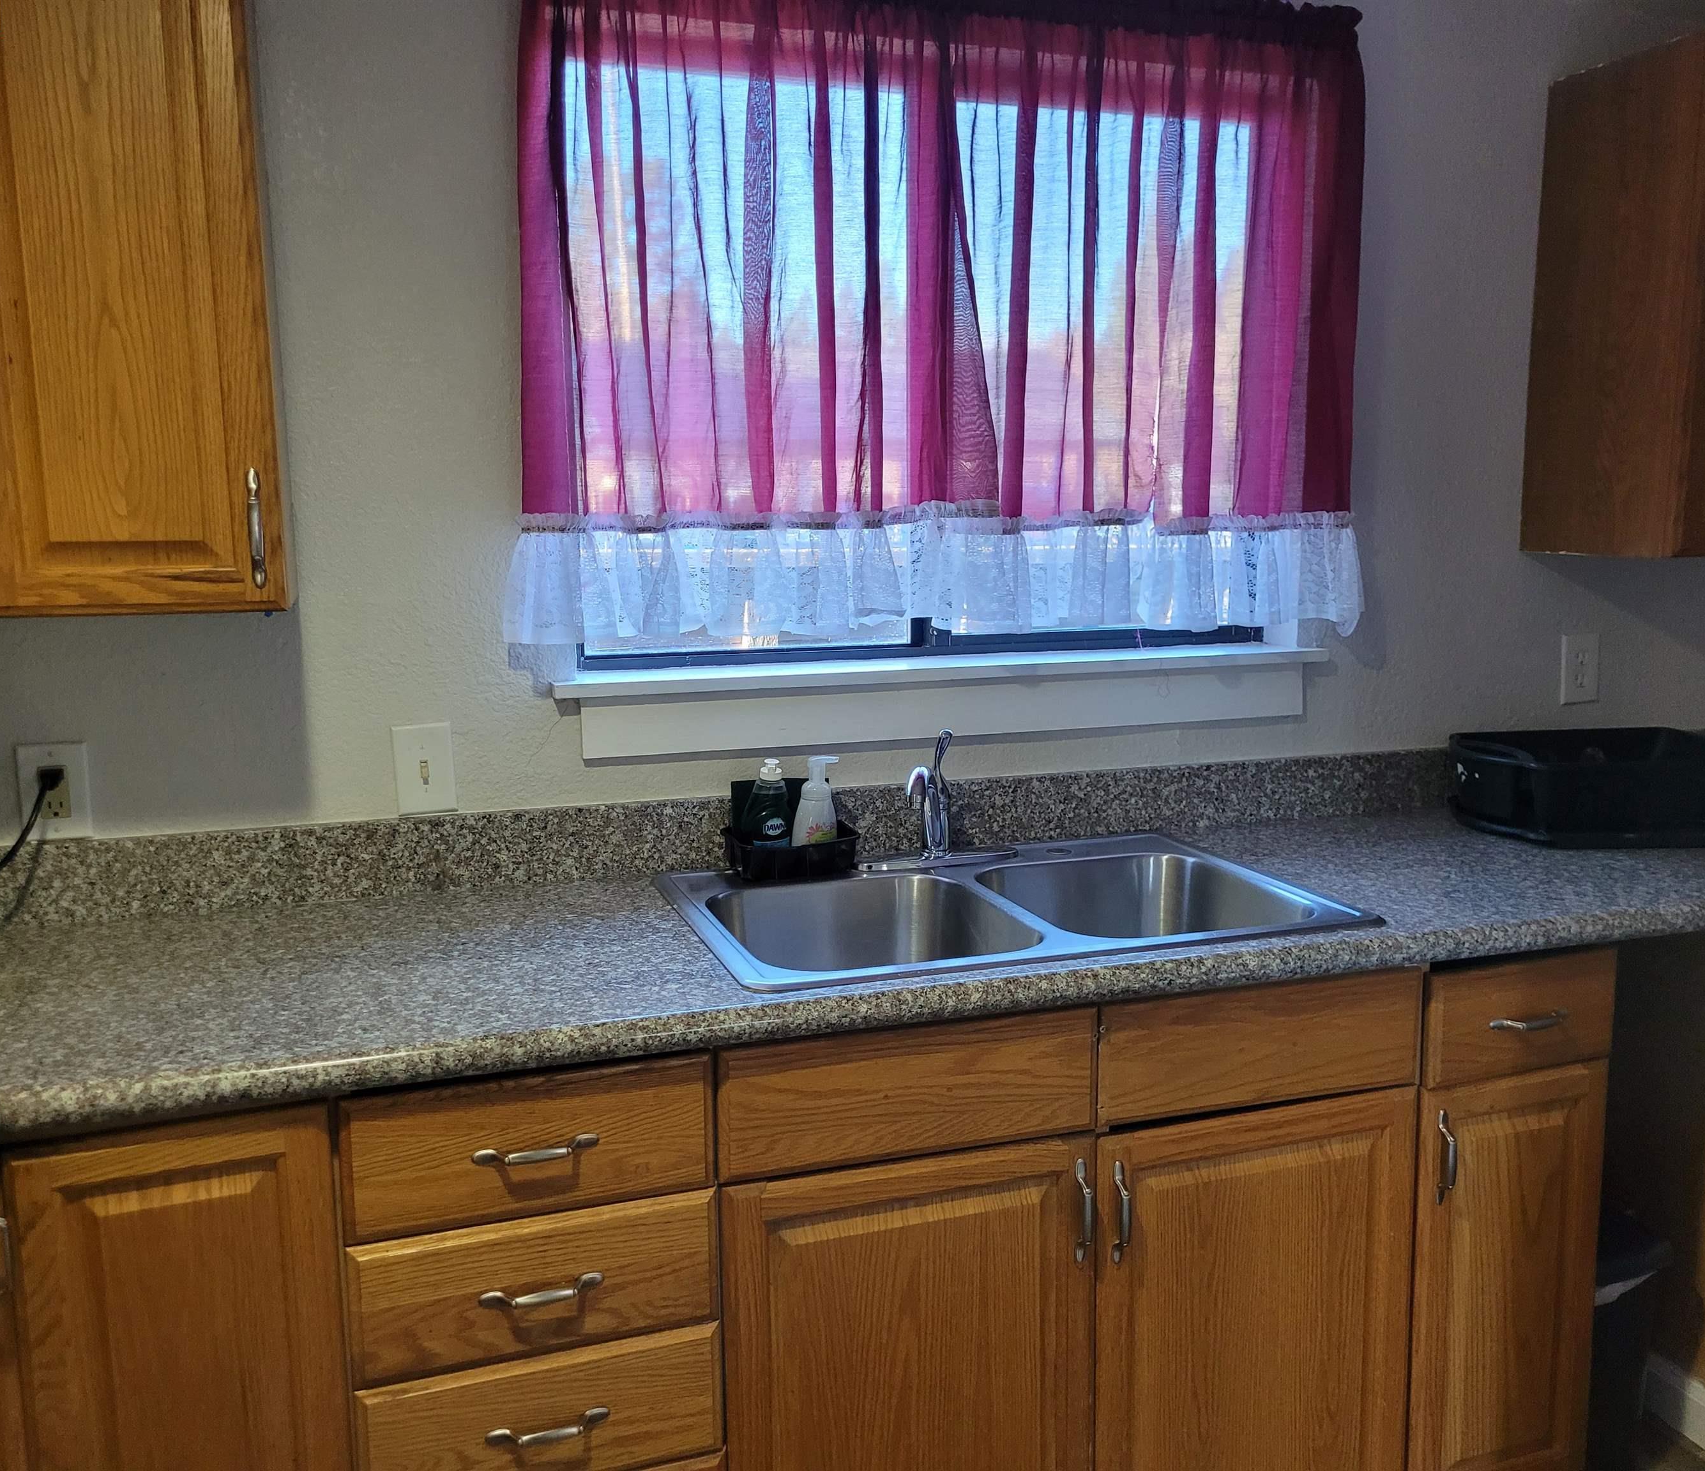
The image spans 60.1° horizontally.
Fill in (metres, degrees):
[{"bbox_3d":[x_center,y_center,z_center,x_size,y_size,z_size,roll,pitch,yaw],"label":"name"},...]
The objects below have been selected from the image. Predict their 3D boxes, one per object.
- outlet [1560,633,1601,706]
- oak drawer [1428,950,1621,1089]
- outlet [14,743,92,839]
[{"bbox_3d":[1.318,-0.119,2.661,0.080,0.124,0.010,-3,9,-18],"label":"outlet"},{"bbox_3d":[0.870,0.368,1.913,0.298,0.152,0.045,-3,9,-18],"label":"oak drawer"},{"bbox_3d":[-1.024,0.073,1.892,0.077,0.124,0.010,-3,9,-18],"label":"outlet"}]

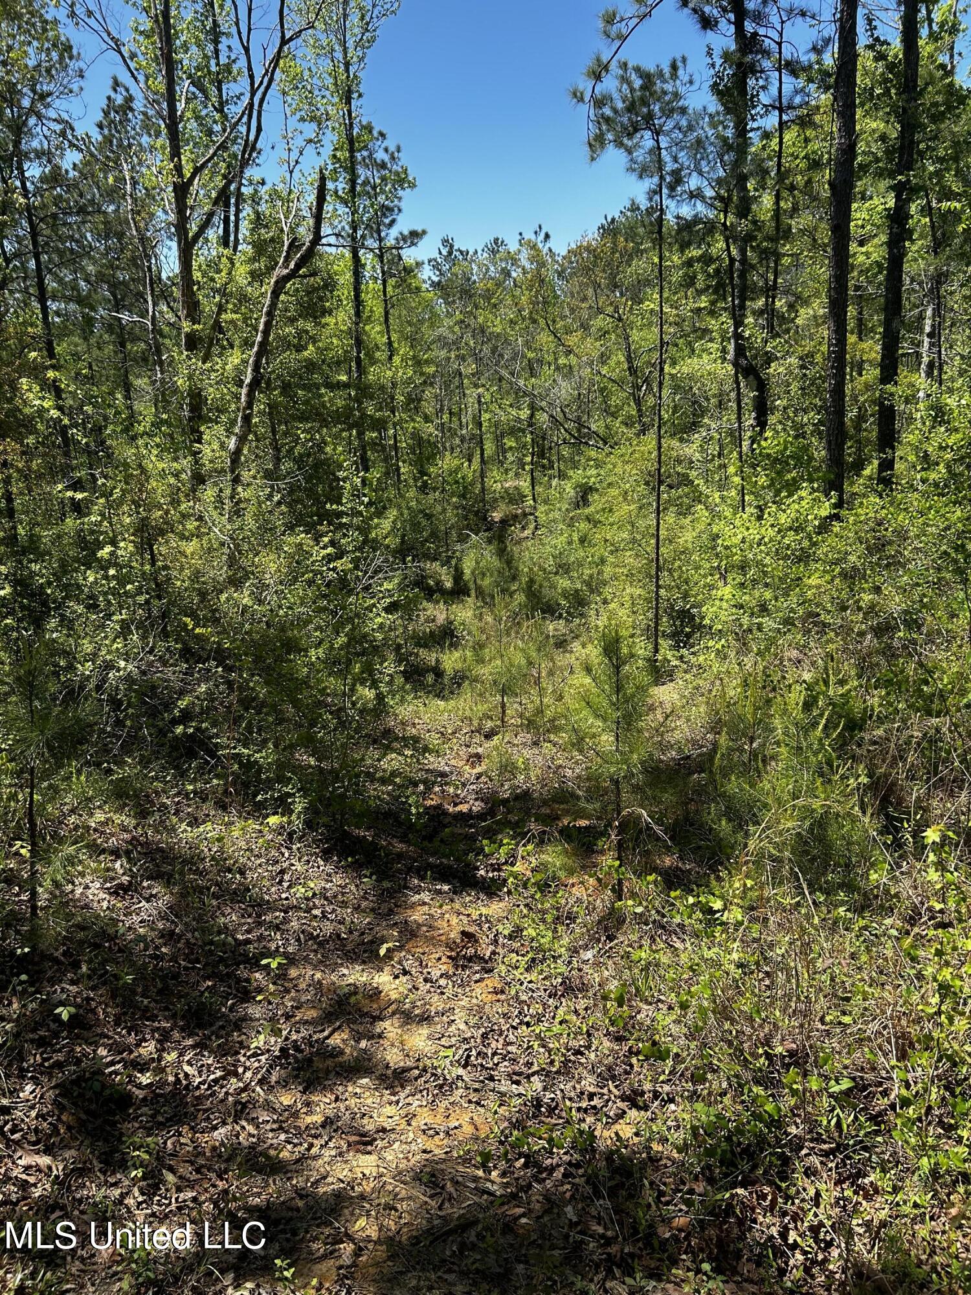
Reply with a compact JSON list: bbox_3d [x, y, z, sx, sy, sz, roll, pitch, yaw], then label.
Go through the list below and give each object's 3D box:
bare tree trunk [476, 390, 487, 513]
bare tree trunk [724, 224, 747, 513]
[{"bbox_3d":[-0.082,-4.866,24.301,0.140,3.058,0.140,-3,7,0],"label":"bare tree trunk"},{"bbox_3d":[3.322,-3.618,12.949,0.100,3.869,0.100,-4,8,15],"label":"bare tree trunk"}]

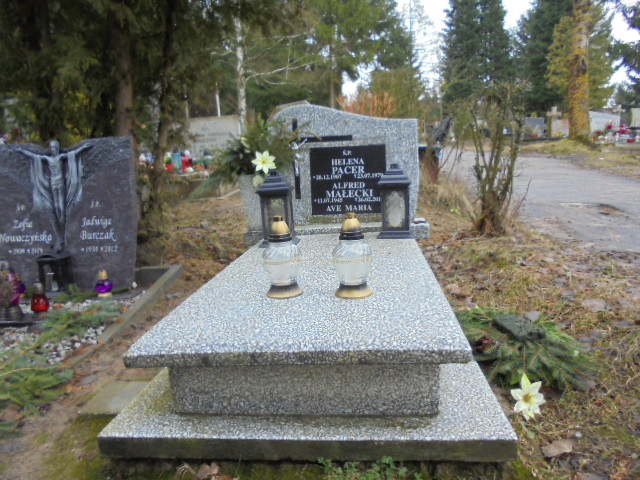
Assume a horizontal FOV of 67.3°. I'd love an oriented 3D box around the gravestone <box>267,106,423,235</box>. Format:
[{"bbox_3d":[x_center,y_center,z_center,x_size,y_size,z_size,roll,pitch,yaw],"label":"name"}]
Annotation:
[{"bbox_3d":[0.147,-0.442,2.908,0.865,0.711,0.112,-2,10,6],"label":"gravestone"}]

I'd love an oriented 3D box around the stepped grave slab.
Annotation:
[{"bbox_3d":[0.043,0.216,1.956,0.930,0.208,1.860,-2,10,6],"label":"stepped grave slab"}]

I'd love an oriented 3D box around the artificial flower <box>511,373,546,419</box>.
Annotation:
[{"bbox_3d":[0.511,0.383,1.178,0.093,0.116,0.051,1,11,21],"label":"artificial flower"}]

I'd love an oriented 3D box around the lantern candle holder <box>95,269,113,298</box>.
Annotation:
[{"bbox_3d":[-1.140,0.228,2.545,0.074,0.148,0.074,-2,10,6],"label":"lantern candle holder"}]

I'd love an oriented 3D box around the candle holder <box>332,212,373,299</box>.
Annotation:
[{"bbox_3d":[0.107,0.045,1.547,0.123,0.265,0.123,-2,10,6],"label":"candle holder"}]

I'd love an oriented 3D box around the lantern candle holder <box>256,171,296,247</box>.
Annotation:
[{"bbox_3d":[-0.218,-0.167,2.518,0.186,0.380,0.186,-2,10,6],"label":"lantern candle holder"}]

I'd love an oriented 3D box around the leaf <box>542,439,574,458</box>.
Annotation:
[{"bbox_3d":[0.543,0.467,1.095,0.065,0.021,0.051,-2,10,6],"label":"leaf"}]

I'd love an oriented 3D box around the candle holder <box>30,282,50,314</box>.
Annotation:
[{"bbox_3d":[-1.353,0.277,2.332,0.076,0.151,0.076,-2,10,6],"label":"candle holder"}]

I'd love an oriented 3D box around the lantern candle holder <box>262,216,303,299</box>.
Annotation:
[{"bbox_3d":[-0.118,0.050,1.600,0.123,0.262,0.123,-2,10,6],"label":"lantern candle holder"}]

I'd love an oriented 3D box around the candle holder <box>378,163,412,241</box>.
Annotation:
[{"bbox_3d":[0.406,-0.211,2.543,0.191,0.383,0.191,-1,10,14],"label":"candle holder"}]

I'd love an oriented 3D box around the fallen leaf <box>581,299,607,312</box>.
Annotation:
[{"bbox_3d":[1.081,0.248,1.900,0.088,0.023,0.079,-2,10,6],"label":"fallen leaf"}]

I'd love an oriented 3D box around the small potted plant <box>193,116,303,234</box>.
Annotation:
[{"bbox_3d":[-0.427,-0.397,2.862,0.614,0.614,0.391,-2,10,6],"label":"small potted plant"}]

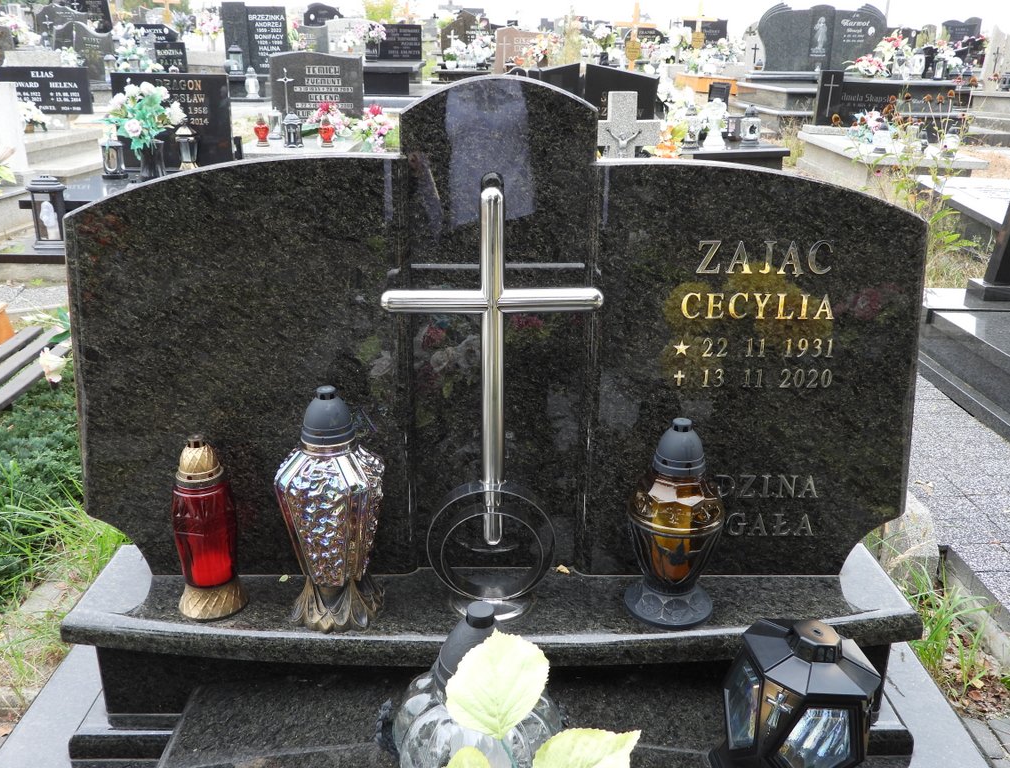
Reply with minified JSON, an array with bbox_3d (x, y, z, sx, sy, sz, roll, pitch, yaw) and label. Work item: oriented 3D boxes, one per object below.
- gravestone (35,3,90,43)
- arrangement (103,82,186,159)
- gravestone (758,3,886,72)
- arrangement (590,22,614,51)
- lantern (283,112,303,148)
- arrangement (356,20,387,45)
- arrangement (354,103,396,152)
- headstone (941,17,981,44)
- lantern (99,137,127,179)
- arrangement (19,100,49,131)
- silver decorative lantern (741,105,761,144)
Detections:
[{"bbox_3d":[-5.628,-4.533,11.300,0.660,0.610,0.100,0,20,-1],"label":"gravestone"},{"bbox_3d":[-2.193,-1.603,5.400,0.430,0.430,0.360,0,20,-1],"label":"arrangement"},{"bbox_3d":[3.459,-3.782,9.700,1.320,0.710,0.110,2,19,5],"label":"gravestone"},{"bbox_3d":[1.413,-5.090,13.000,0.350,0.380,0.330,0,19,0],"label":"arrangement"},{"bbox_3d":[-1.621,-1.942,6.800,0.135,0.265,0.135,0,19,0],"label":"lantern"},{"bbox_3d":[-1.474,-3.870,9.800,0.340,0.280,0.290,0,20,-1],"label":"arrangement"},{"bbox_3d":[-1.025,-2.023,7.000,0.320,0.370,0.300,0,19,0],"label":"arrangement"},{"bbox_3d":[7.973,-6.139,15.500,0.660,0.550,0.120,1,19,3],"label":"headstone"},{"bbox_3d":[-2.426,-1.397,5.500,0.150,0.250,0.150,0,21,0],"label":"lantern"},{"bbox_3d":[-3.719,-2.110,7.000,0.230,0.260,0.210,0,21,0],"label":"arrangement"},{"bbox_3d":[1.472,-1.547,5.300,0.120,0.230,0.120,0,20,-1],"label":"silver decorative lantern"}]

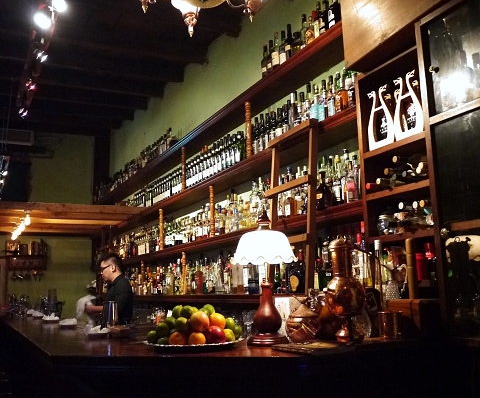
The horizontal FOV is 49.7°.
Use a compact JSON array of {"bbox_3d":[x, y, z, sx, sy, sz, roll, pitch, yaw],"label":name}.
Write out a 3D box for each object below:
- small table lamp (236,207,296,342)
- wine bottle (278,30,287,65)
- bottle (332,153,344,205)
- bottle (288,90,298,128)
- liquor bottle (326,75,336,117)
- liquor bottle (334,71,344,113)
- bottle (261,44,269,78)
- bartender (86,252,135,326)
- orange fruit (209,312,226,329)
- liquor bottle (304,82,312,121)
[{"bbox_3d":[0.108,0.302,2.090,0.245,0.517,0.245,-2,-9,0],"label":"small table lamp"},{"bbox_3d":[0.306,-1.029,3.583,0.075,0.291,0.075,-1,-10,0],"label":"wine bottle"},{"bbox_3d":[0.543,-0.095,2.831,0.076,0.307,0.076,3,-11,-27],"label":"bottle"},{"bbox_3d":[0.390,-0.594,3.680,0.068,0.340,0.068,2,-11,-27],"label":"bottle"},{"bbox_3d":[0.596,-0.646,3.317,0.070,0.307,0.070,2,-11,-27],"label":"liquor bottle"},{"bbox_3d":[0.560,-0.575,2.895,0.074,0.281,0.074,3,-11,-27],"label":"liquor bottle"},{"bbox_3d":[0.208,-1.087,4.110,0.068,0.307,0.068,-2,-9,0],"label":"bottle"},{"bbox_3d":[-1.141,1.320,4.561,0.420,1.680,0.500,2,-11,-20],"label":"bartender"},{"bbox_3d":[-0.092,0.503,2.140,0.075,0.072,0.075,-1,-10,0],"label":"orange fruit"},{"bbox_3d":[0.442,-0.577,3.279,0.078,0.347,0.078,4,-11,-27],"label":"liquor bottle"}]

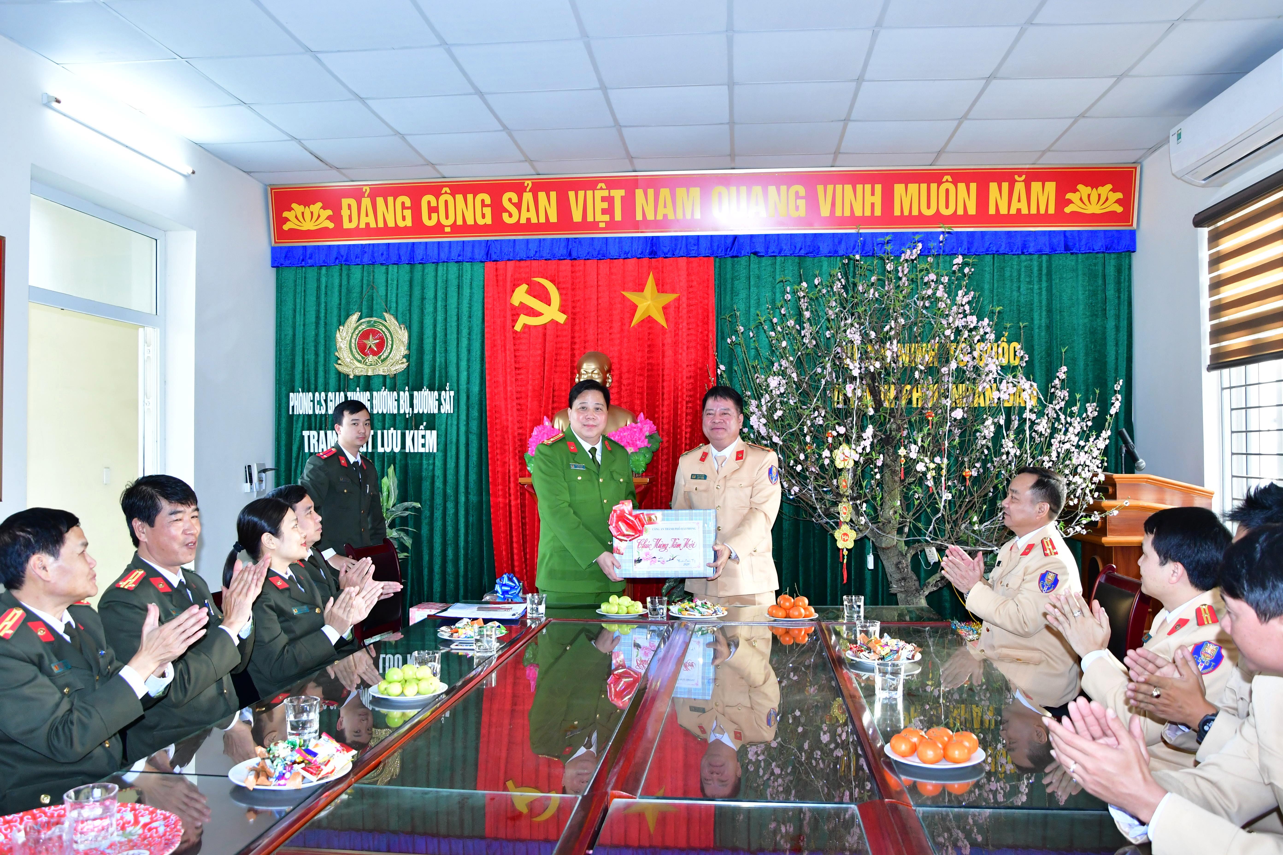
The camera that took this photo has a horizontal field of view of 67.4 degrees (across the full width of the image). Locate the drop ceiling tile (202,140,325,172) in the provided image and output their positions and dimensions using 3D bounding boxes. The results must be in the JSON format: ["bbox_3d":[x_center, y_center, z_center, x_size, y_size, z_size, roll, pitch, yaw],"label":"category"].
[{"bbox_3d":[-2.206,-1.621,5.735,0.585,0.018,0.565,0,-1,6],"label":"drop ceiling tile"}]

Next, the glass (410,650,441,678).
[{"bbox_3d":[-0.601,0.663,2.700,0.076,0.090,0.076,0,-1,6],"label":"glass"}]

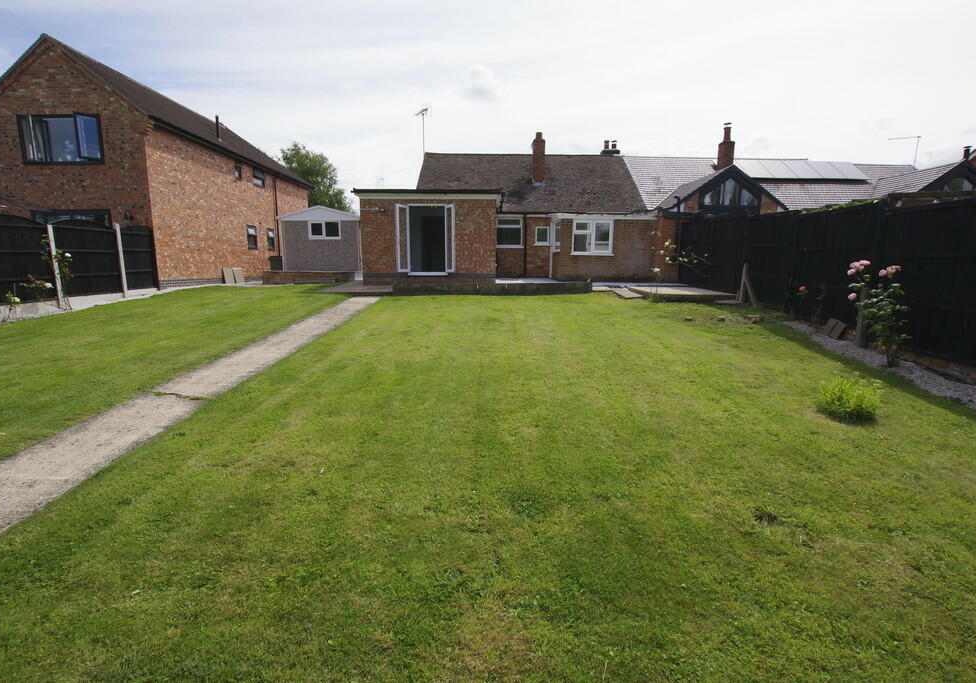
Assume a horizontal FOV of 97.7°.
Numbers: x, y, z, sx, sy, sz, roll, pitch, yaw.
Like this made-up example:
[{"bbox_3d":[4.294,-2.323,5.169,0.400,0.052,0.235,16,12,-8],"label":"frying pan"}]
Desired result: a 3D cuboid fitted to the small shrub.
[{"bbox_3d":[3.140,0.475,3.720,0.460,0.310,0.460,0,10,0],"label":"small shrub"}]

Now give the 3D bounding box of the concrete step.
[{"bbox_3d":[3.680,-1.265,11.200,0.600,0.120,0.900,0,10,0],"label":"concrete step"}]

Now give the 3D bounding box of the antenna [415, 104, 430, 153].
[{"bbox_3d":[-2.630,-8.560,17.223,0.400,1.950,1.000,-8,12,-38],"label":"antenna"}]

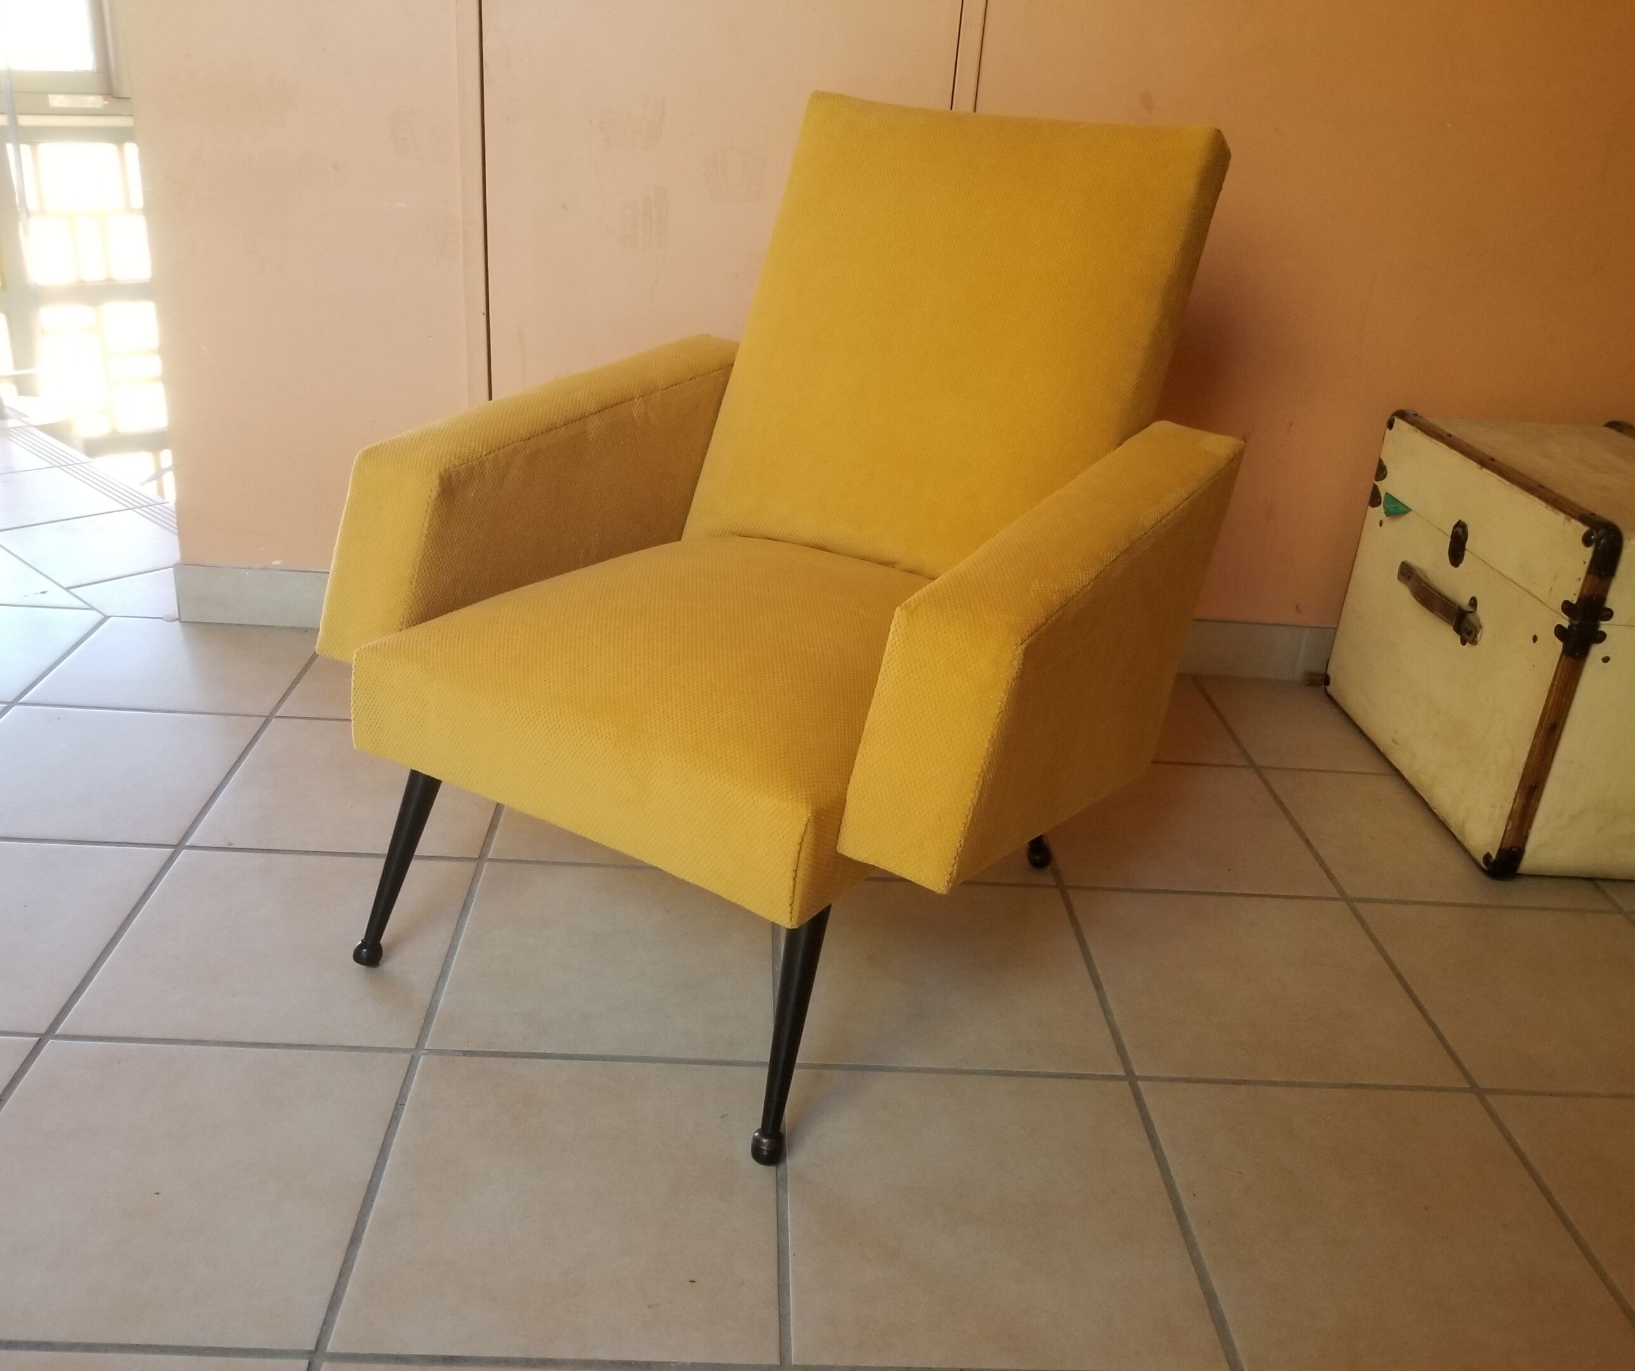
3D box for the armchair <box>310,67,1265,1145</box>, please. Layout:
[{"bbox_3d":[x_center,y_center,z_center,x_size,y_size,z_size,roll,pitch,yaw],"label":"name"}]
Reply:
[{"bbox_3d":[-0.006,-0.166,1.445,0.710,0.828,0.862,18,27,26],"label":"armchair"}]

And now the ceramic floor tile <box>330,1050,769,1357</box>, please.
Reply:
[{"bbox_3d":[-0.195,0.421,1.137,0.331,0.010,0.325,3,25,-4],"label":"ceramic floor tile"}]

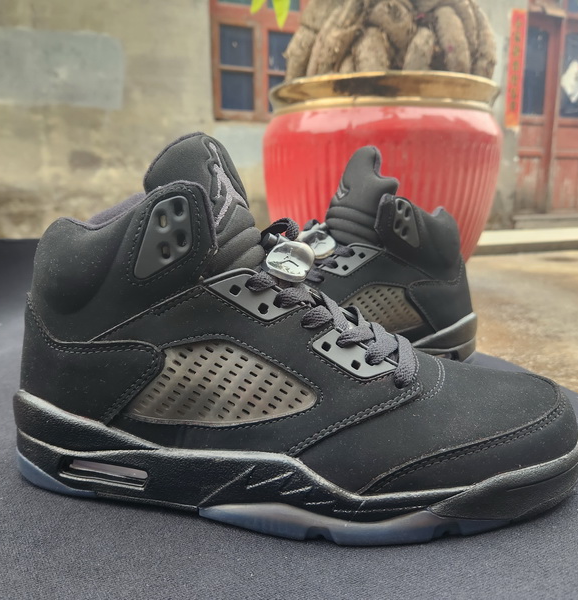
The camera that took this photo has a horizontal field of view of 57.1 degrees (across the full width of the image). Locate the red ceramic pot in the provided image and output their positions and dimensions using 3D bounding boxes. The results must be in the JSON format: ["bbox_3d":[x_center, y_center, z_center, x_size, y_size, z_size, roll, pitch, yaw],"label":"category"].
[{"bbox_3d":[0.164,-0.203,1.020,0.437,0.359,0.437,-1,10,0],"label":"red ceramic pot"}]

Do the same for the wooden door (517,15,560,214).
[{"bbox_3d":[2.643,-1.927,5.618,0.457,1.999,0.060,-5,11,-23],"label":"wooden door"}]

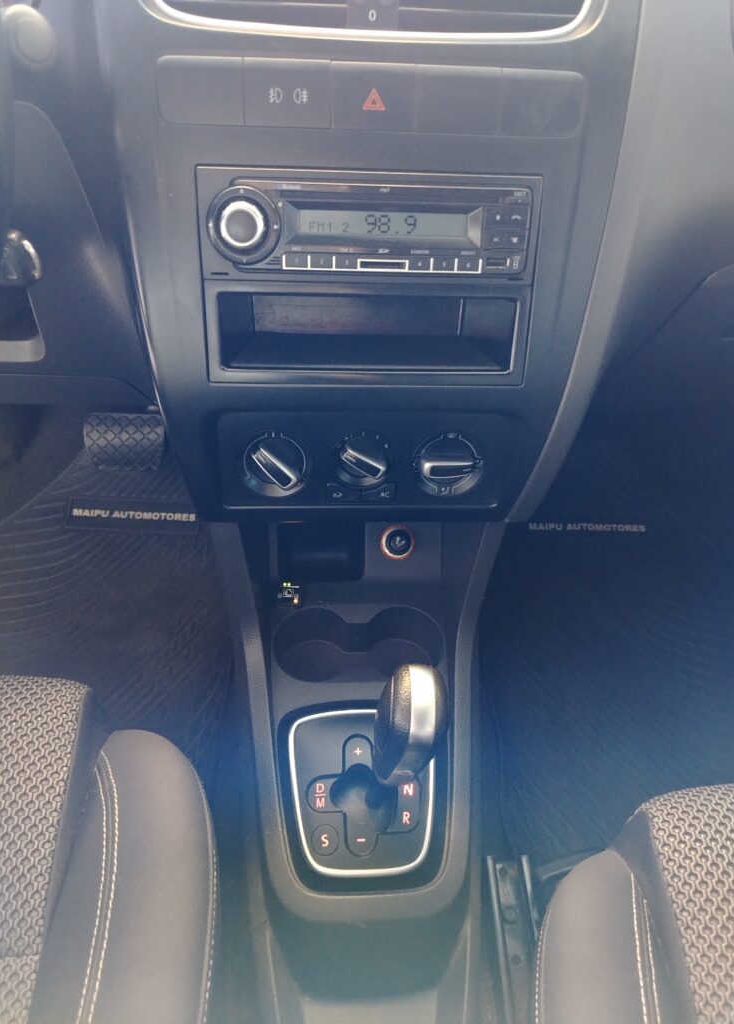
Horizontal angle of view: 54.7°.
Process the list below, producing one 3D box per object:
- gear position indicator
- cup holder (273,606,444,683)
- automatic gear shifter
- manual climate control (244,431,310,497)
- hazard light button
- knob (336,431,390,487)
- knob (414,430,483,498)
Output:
[{"bbox_3d":[-0.004,0.202,0.522,0.110,0.022,0.122,0,52,-4],"label":"gear position indicator"},{"bbox_3d":[-0.008,0.130,0.619,0.145,0.056,0.073,0,49,-4],"label":"cup holder"},{"bbox_3d":[0.029,0.141,0.470,0.045,0.084,0.050,1,46,-4],"label":"automatic gear shifter"},{"bbox_3d":[-0.056,-0.027,0.426,0.040,0.040,0.022,0,19,-4],"label":"manual climate control"},{"bbox_3d":[0.003,-0.218,0.375,0.044,0.032,0.014,0,19,-4],"label":"hazard light button"},{"bbox_3d":[-0.002,-0.031,0.427,0.034,0.034,0.022,0,19,-4],"label":"knob"},{"bbox_3d":[0.051,-0.028,0.433,0.041,0.040,0.022,0,19,-4],"label":"knob"}]

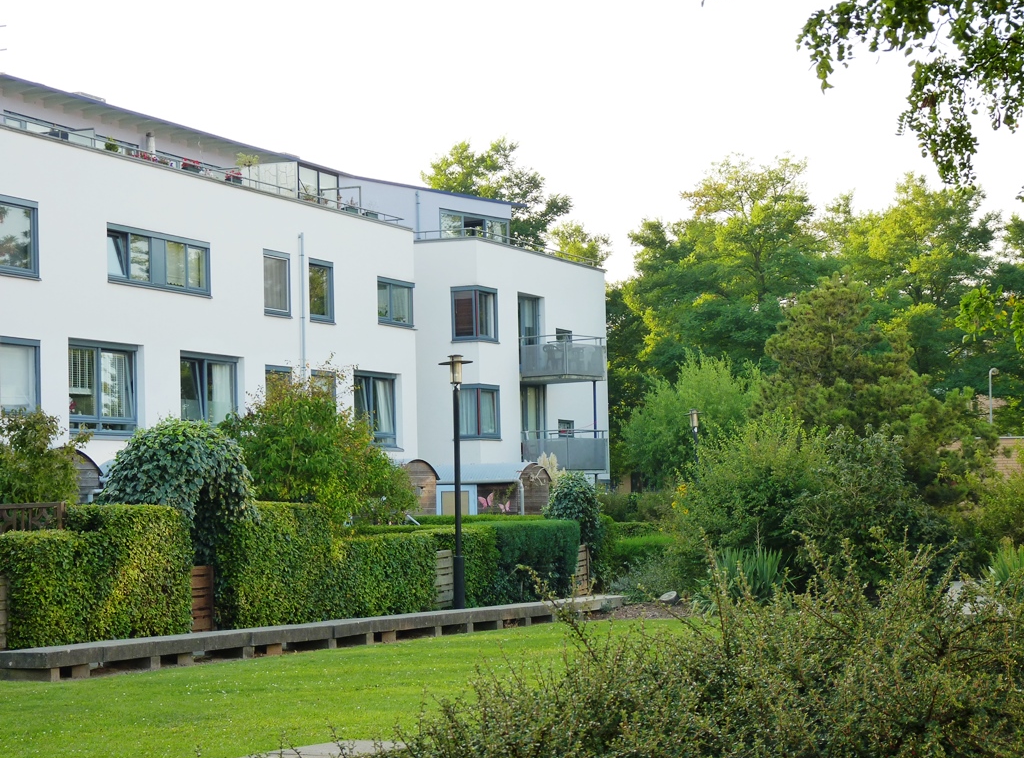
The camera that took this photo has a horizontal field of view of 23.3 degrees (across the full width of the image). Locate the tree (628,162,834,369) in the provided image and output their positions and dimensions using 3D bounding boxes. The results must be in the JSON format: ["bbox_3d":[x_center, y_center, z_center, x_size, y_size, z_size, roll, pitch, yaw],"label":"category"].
[{"bbox_3d":[8.684,-1.260,97.843,8.600,14.930,8.600,-1,-3,0],"label":"tree"}]

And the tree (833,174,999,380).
[{"bbox_3d":[15.978,-0.949,97.847,7.200,14.010,7.200,-1,-3,0],"label":"tree"}]

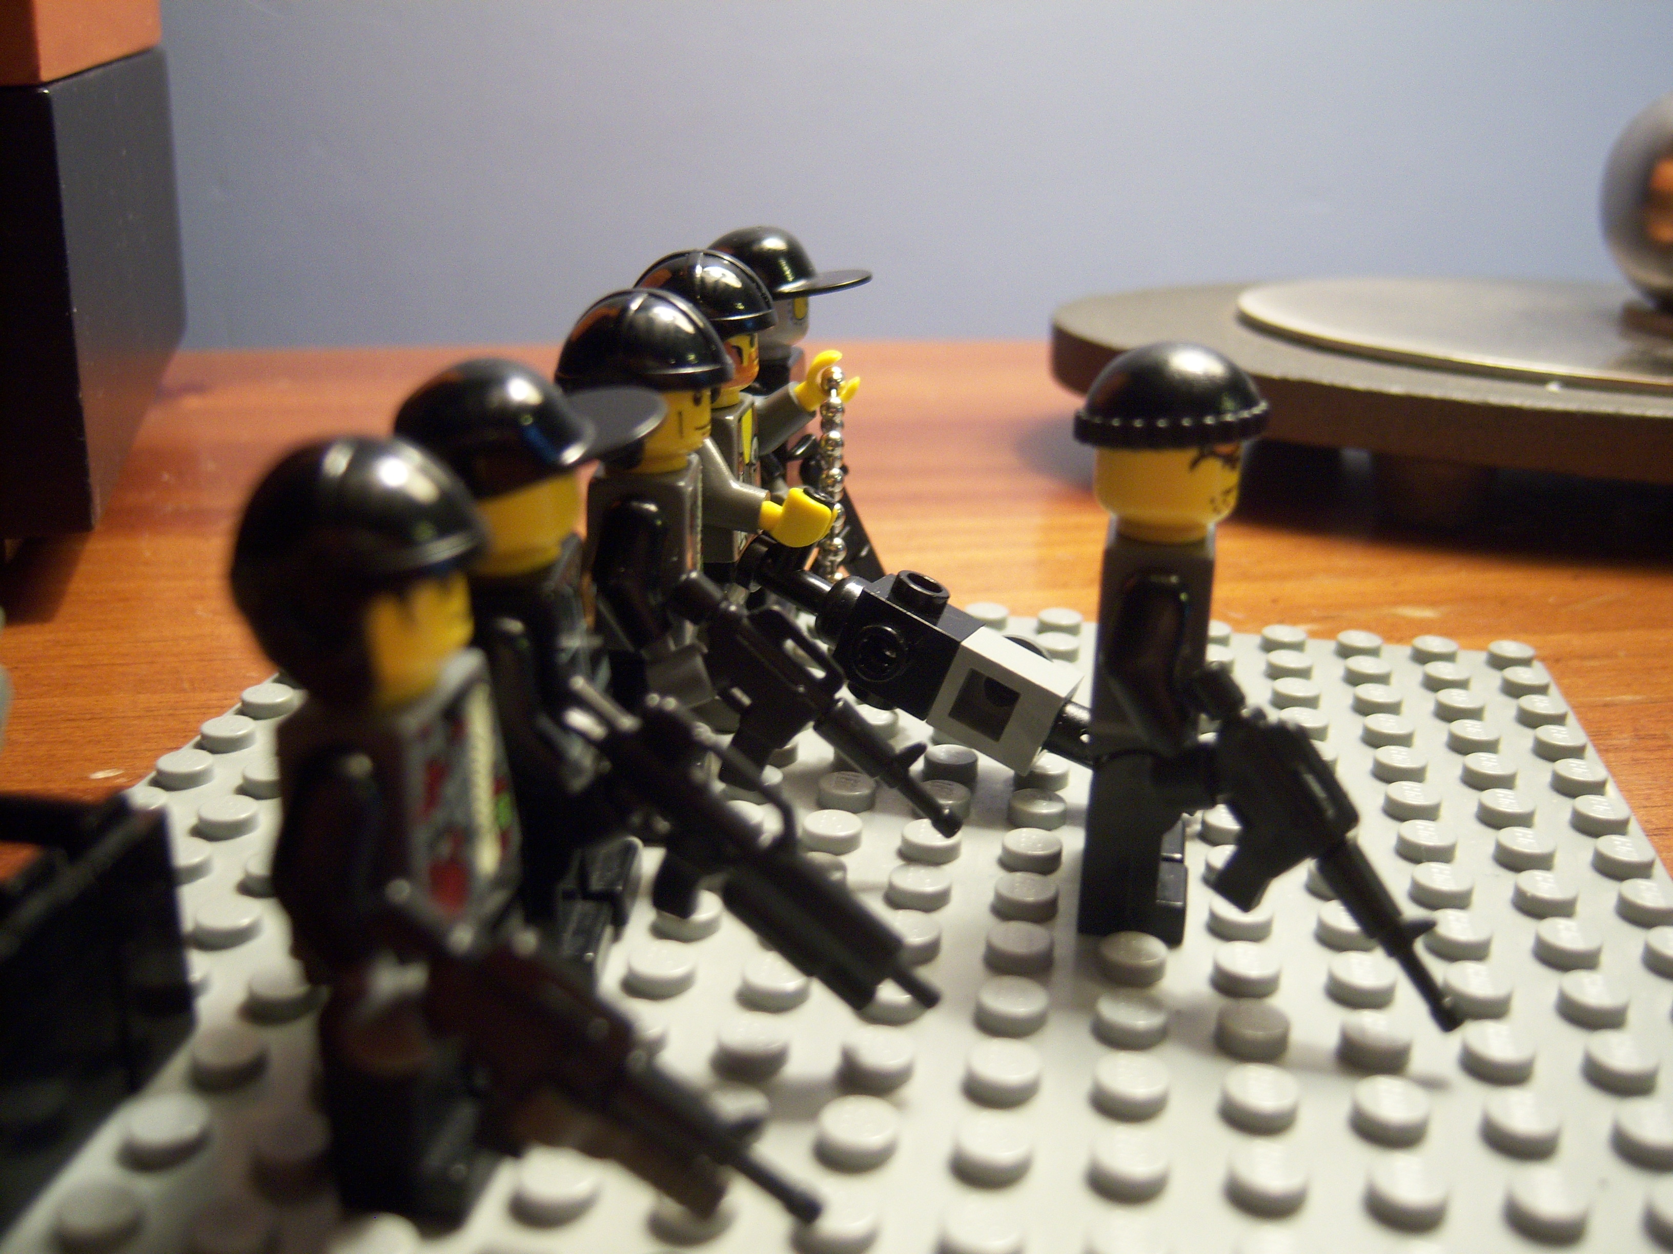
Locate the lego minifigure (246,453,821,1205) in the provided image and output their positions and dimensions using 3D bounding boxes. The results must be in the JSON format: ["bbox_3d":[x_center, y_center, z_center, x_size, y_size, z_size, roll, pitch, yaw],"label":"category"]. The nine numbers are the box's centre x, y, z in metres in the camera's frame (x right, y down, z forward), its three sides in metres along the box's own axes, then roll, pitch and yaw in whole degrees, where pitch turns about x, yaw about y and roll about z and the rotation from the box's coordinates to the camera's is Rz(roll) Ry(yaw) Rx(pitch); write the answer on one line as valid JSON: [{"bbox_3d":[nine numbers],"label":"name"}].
[{"bbox_3d":[-0.016,0.011,0.095,0.033,0.042,0.022,4,19,8],"label":"lego minifigure"}]

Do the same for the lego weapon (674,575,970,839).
[{"bbox_3d":[-0.003,0.008,0.135,0.029,0.015,0.004,43,23,-2],"label":"lego weapon"}]

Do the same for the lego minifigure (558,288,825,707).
[{"bbox_3d":[-0.014,-0.005,0.141,0.018,0.043,0.021,4,19,8],"label":"lego minifigure"}]

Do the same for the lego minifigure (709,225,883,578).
[{"bbox_3d":[-0.004,-0.020,0.185,0.020,0.043,0.021,4,19,8],"label":"lego minifigure"}]

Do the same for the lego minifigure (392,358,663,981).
[{"bbox_3d":[-0.020,0.003,0.119,0.019,0.042,0.021,4,19,8],"label":"lego minifigure"}]

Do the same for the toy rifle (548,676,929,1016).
[{"bbox_3d":[-0.006,0.015,0.112,0.032,0.013,0.004,41,23,-1],"label":"toy rifle"}]

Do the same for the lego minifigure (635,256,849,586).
[{"bbox_3d":[-0.009,-0.013,0.163,0.020,0.043,0.022,4,19,8],"label":"lego minifigure"}]

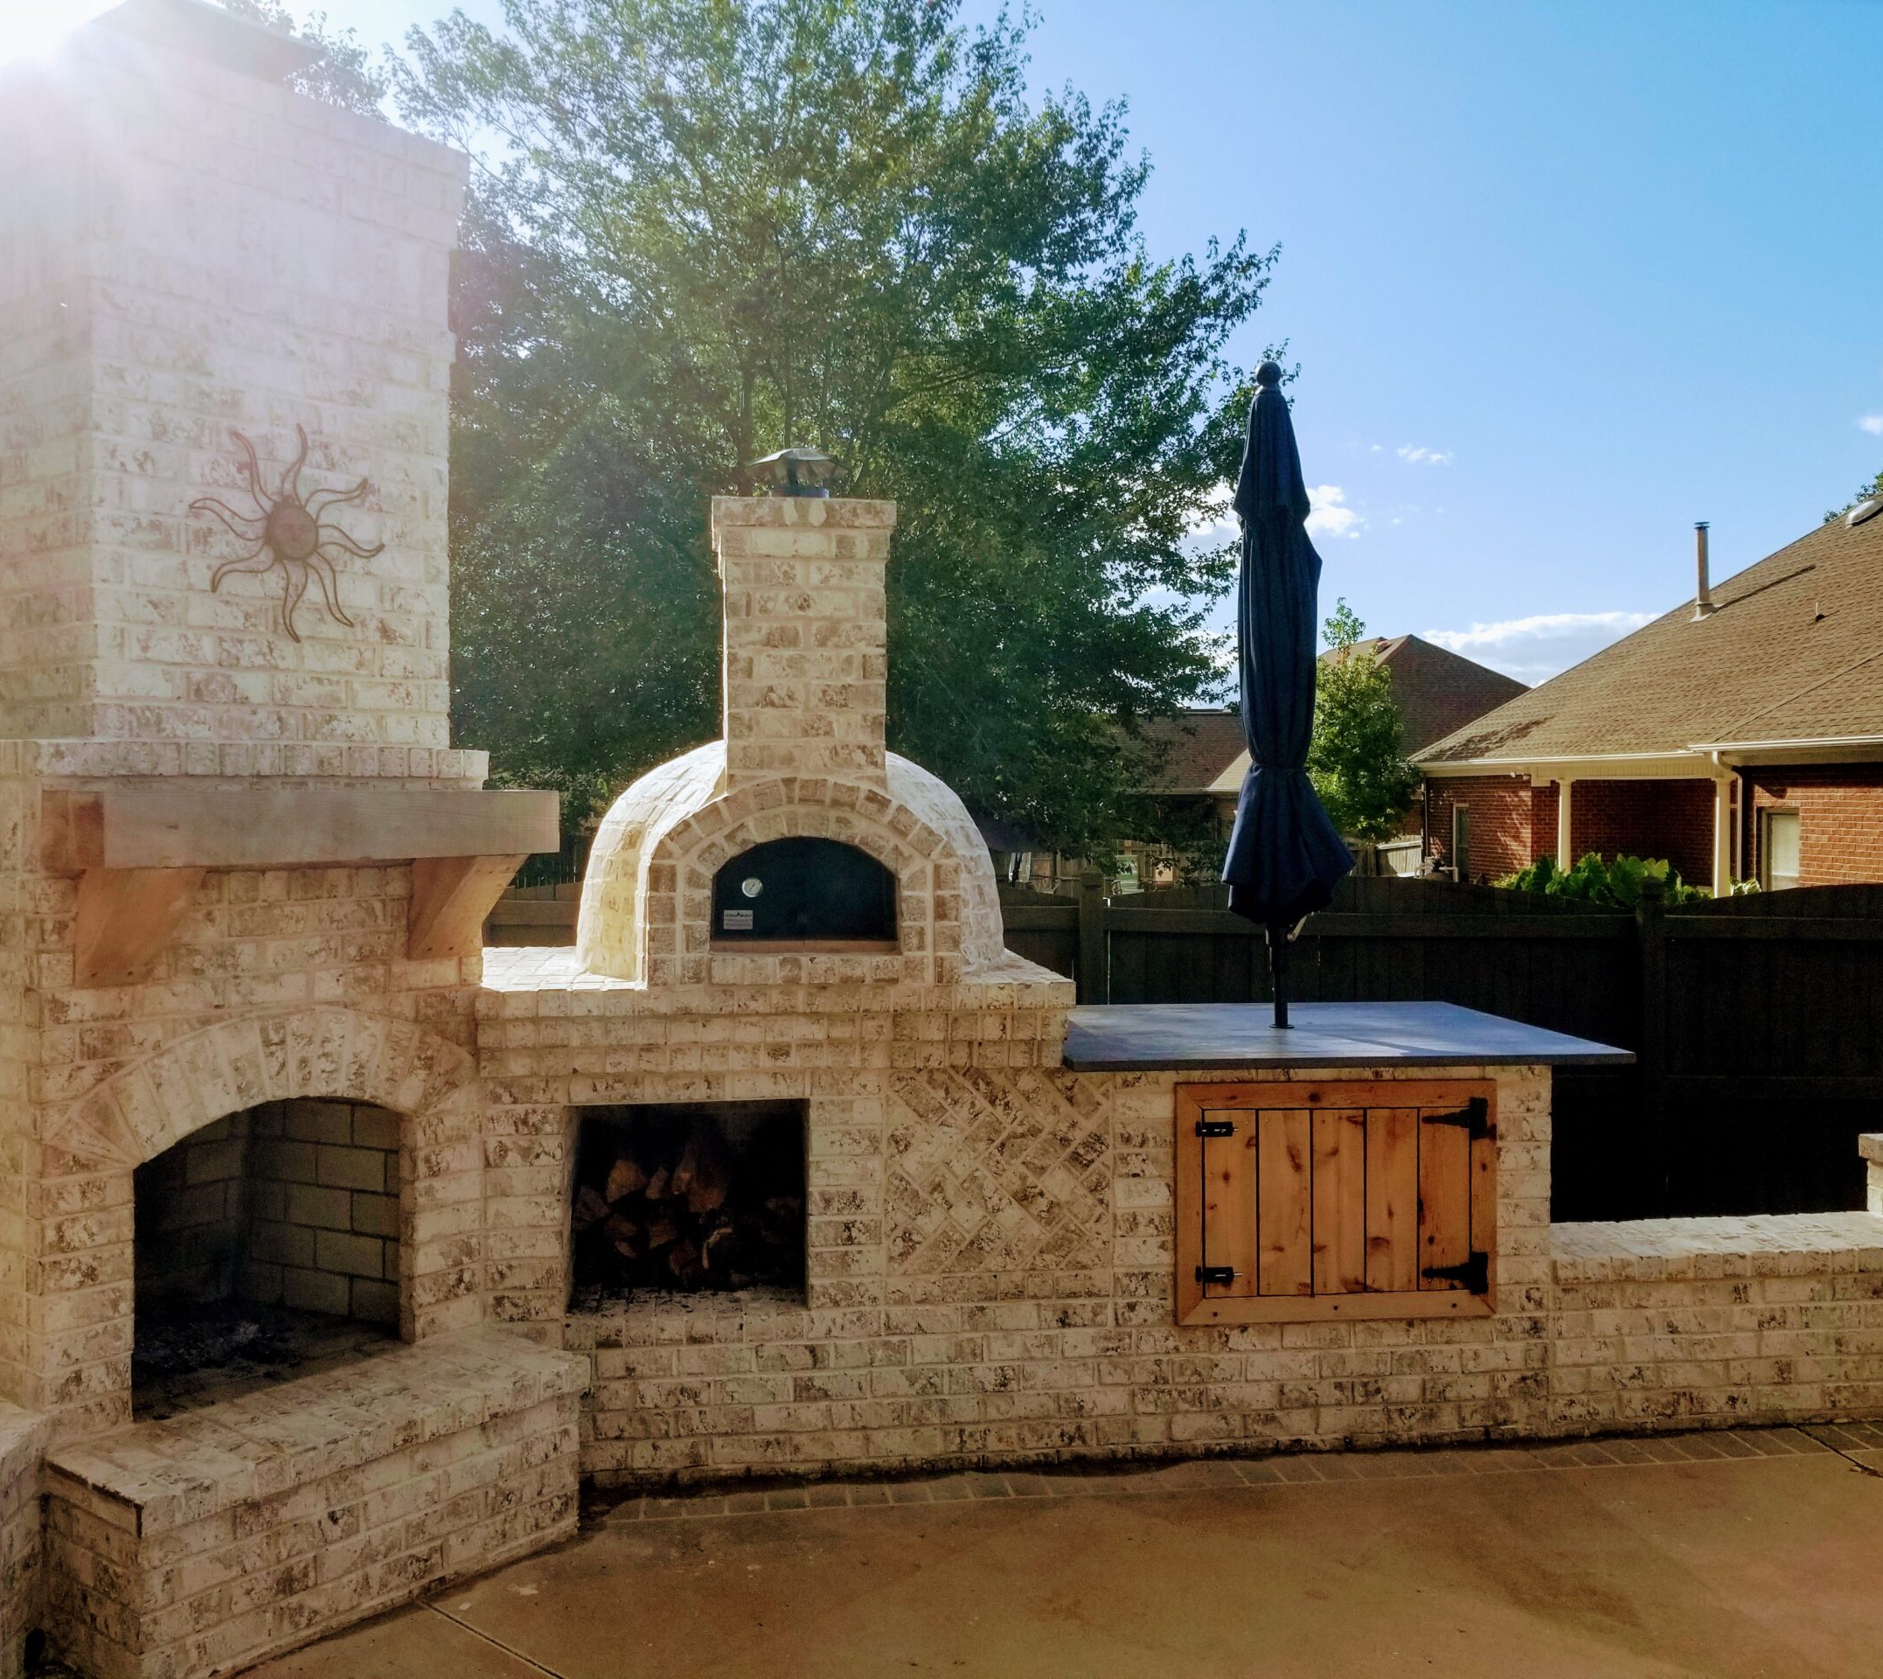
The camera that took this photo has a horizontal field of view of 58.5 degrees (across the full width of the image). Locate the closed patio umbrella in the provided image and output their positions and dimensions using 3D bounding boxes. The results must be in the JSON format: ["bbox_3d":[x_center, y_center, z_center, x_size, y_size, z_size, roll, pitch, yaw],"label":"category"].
[{"bbox_3d":[1.025,-0.430,5.015,0.390,1.970,0.370,-1,1,-8],"label":"closed patio umbrella"}]

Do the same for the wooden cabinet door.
[{"bbox_3d":[1.057,0.977,4.504,0.900,0.645,0.050,0,1,-8],"label":"wooden cabinet door"}]

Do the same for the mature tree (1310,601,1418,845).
[{"bbox_3d":[5.994,-0.843,25.000,2.200,5.400,2.200,0,1,-8],"label":"mature tree"}]

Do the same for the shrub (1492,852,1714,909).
[{"bbox_3d":[8.858,0.976,22.500,2.200,1.550,2.200,0,1,-8],"label":"shrub"}]

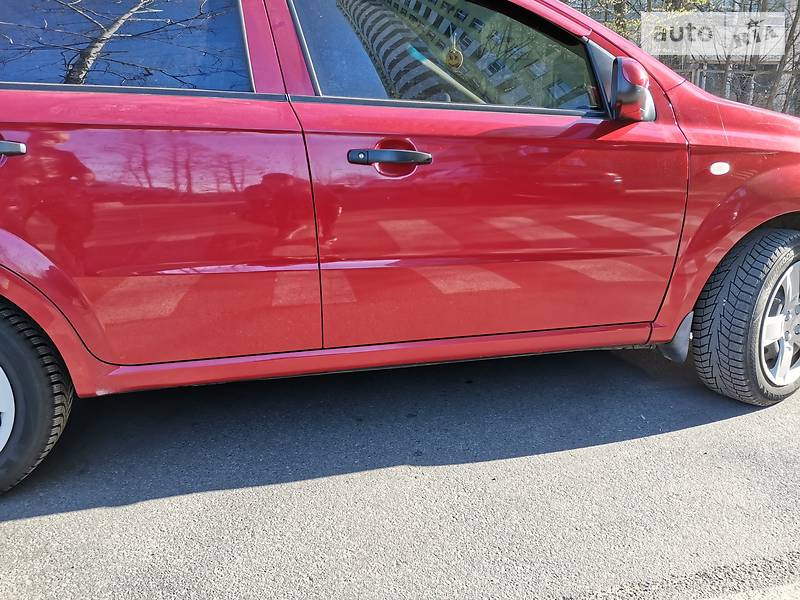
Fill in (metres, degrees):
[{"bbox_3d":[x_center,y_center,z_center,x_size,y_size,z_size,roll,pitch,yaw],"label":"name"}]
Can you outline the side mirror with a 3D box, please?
[{"bbox_3d":[0.629,-0.568,1.645,0.110,0.160,0.180,-1,11,3],"label":"side mirror"}]

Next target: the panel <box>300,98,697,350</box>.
[{"bbox_3d":[0.286,-0.222,1.692,1.130,0.645,0.120,-4,11,-14],"label":"panel"}]

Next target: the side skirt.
[{"bbox_3d":[-0.008,0.149,1.697,1.610,0.090,0.070,-4,11,-14],"label":"side skirt"}]

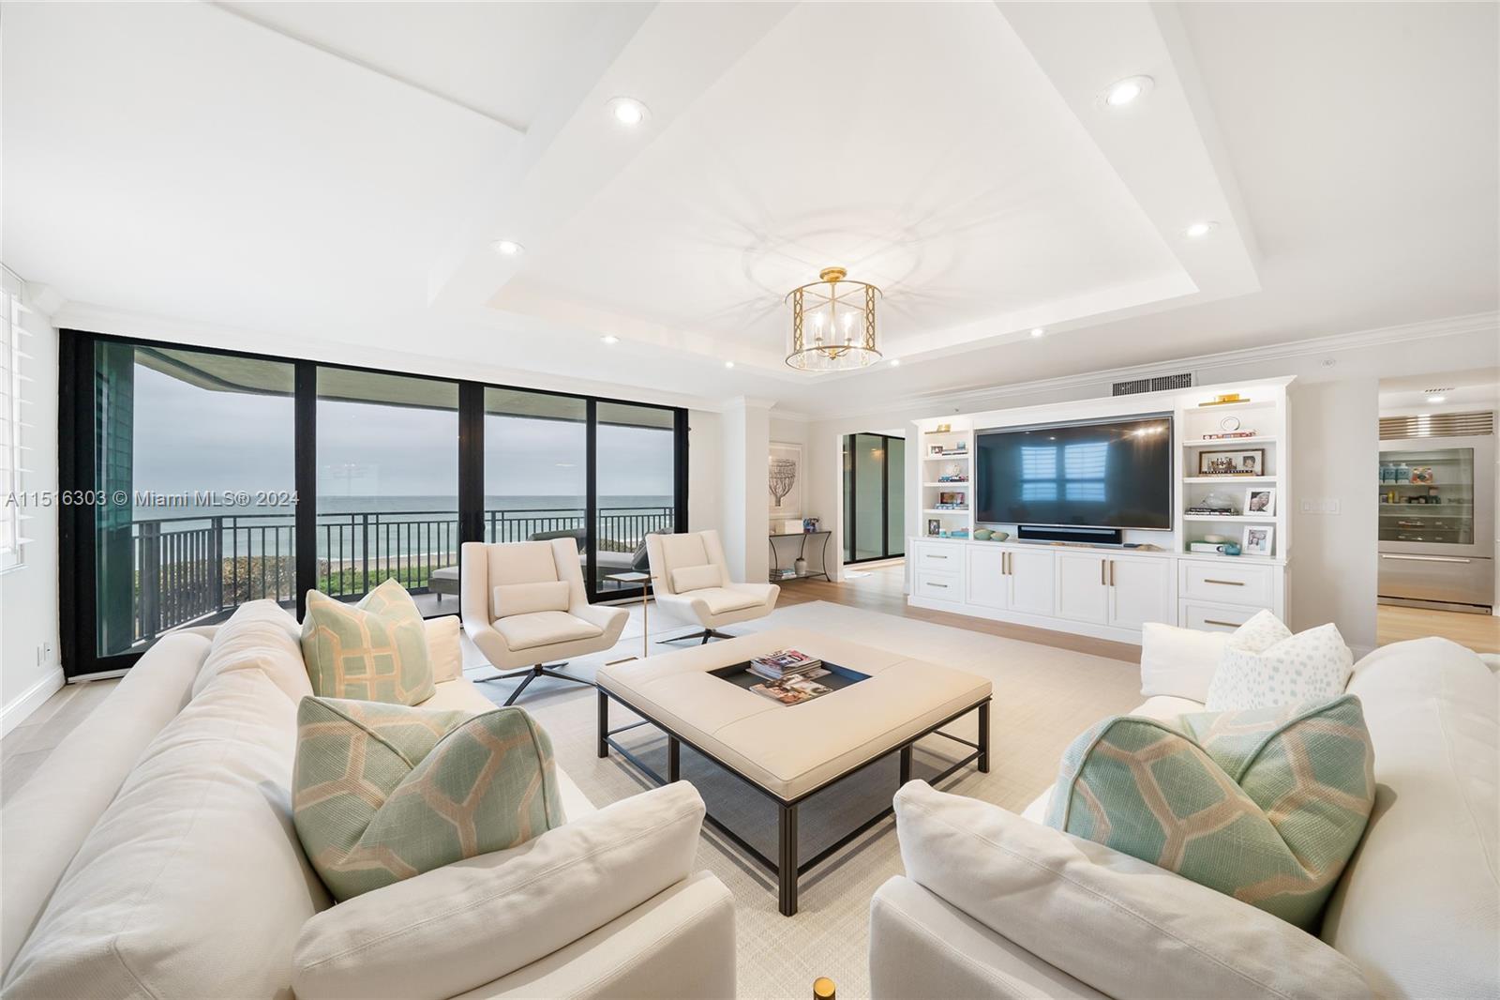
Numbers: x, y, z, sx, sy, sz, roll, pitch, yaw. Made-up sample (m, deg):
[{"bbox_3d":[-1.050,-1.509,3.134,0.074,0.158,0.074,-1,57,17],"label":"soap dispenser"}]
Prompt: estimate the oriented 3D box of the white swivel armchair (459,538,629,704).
[{"bbox_3d":[-1.430,0.779,3.416,0.930,0.935,0.830,0,1,-40],"label":"white swivel armchair"}]

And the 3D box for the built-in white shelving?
[{"bbox_3d":[3.075,0.166,4.908,0.560,2.140,3.030,0,1,-42],"label":"built-in white shelving"}]

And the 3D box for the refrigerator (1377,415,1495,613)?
[{"bbox_3d":[7.887,0.159,5.909,0.640,2.130,0.920,0,1,-42],"label":"refrigerator"}]

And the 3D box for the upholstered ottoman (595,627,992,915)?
[{"bbox_3d":[0.190,1.050,2.407,1.300,0.410,1.300,0,1,-41],"label":"upholstered ottoman"}]

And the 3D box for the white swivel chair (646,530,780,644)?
[{"bbox_3d":[-0.360,0.774,4.386,0.930,0.930,0.820,0,1,-43],"label":"white swivel chair"}]

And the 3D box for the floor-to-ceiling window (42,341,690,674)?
[{"bbox_3d":[-2.799,0.029,5.084,5.030,2.410,0.150,0,1,-40],"label":"floor-to-ceiling window"}]

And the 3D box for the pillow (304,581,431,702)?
[{"bbox_3d":[-1.592,0.604,2.084,0.180,0.470,0.470,-18,-10,35],"label":"pillow"}]

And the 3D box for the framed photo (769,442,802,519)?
[{"bbox_3d":[0.459,-0.273,7.324,0.982,1.155,0.040,0,1,-40],"label":"framed photo"}]

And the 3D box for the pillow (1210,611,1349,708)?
[{"bbox_3d":[2.033,0.648,1.925,0.180,0.440,0.450,17,-8,-29],"label":"pillow"}]

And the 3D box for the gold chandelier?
[{"bbox_3d":[0.554,-1.237,3.311,0.630,0.607,0.630,0,0,0],"label":"gold chandelier"}]

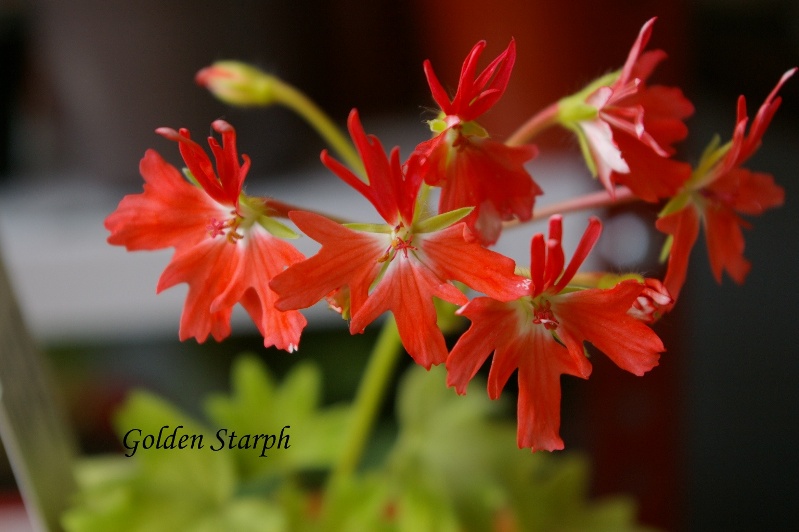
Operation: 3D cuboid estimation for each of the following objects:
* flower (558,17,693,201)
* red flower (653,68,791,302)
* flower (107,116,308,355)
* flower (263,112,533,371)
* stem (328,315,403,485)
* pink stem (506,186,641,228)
[{"bbox_3d":[0.043,-0.030,0.350,0.020,0.033,0.030,7,6,-17],"label":"flower"},{"bbox_3d":[0.063,-0.016,0.350,0.020,0.041,0.031,14,6,27],"label":"red flower"},{"bbox_3d":[-0.036,-0.006,0.335,0.036,0.041,0.019,1,7,36],"label":"flower"},{"bbox_3d":[0.000,-0.005,0.330,0.046,0.045,0.021,2,6,2],"label":"flower"},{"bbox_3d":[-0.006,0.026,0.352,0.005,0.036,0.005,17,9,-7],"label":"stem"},{"bbox_3d":[0.033,-0.011,0.352,0.028,0.003,0.003,-15,0,-5],"label":"pink stem"}]

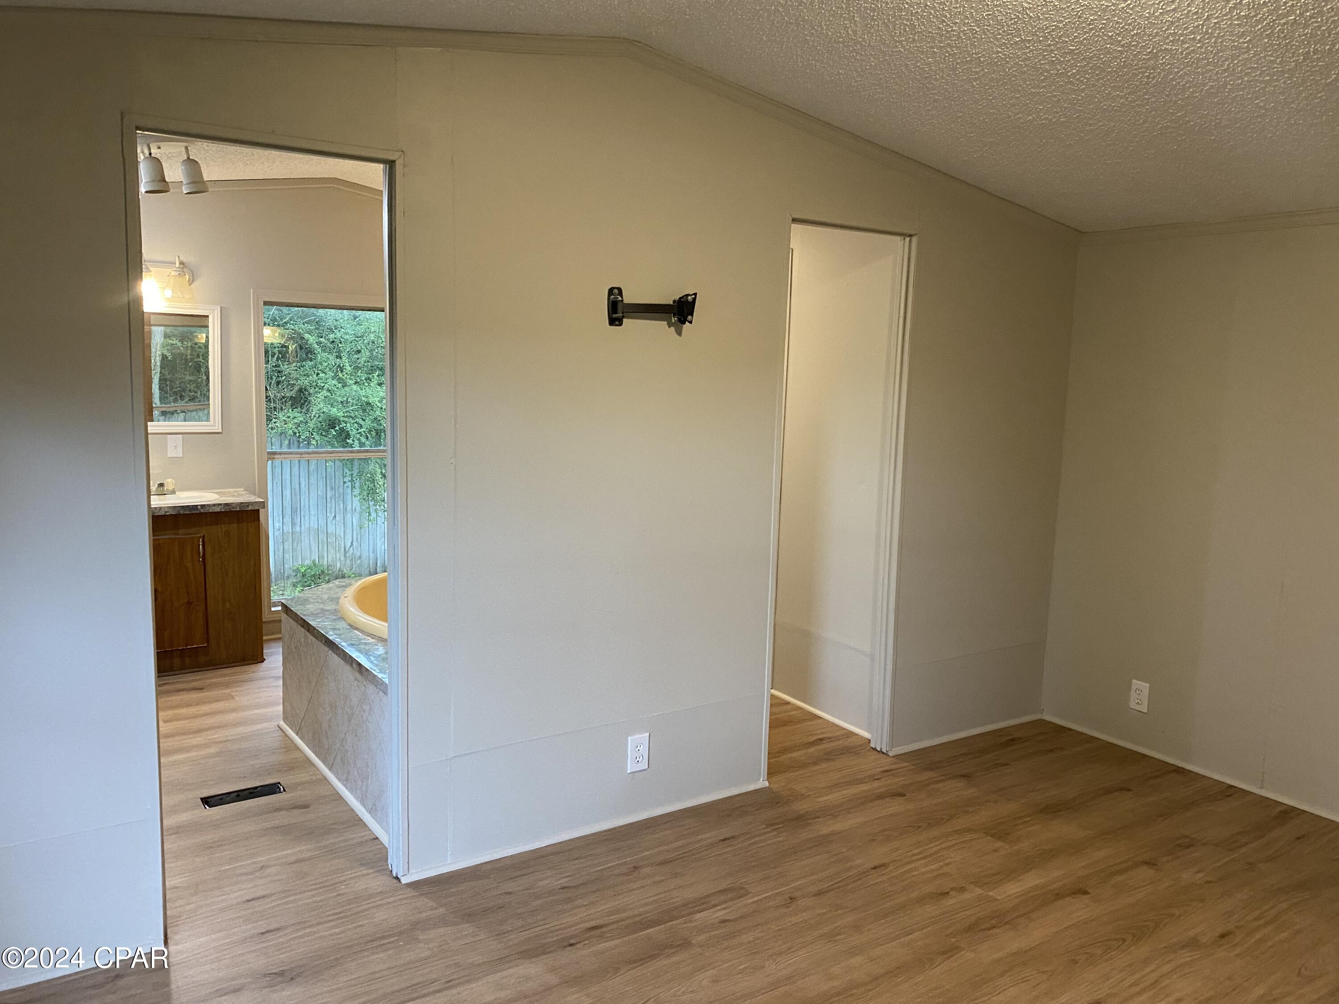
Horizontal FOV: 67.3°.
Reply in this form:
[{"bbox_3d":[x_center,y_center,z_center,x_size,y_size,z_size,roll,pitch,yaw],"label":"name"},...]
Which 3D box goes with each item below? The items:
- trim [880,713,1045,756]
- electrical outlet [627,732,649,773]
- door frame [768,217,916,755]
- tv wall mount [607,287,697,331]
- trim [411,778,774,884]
[{"bbox_3d":[1.264,0.964,4.225,0.947,0.027,0.014,-3,8,-33],"label":"trim"},{"bbox_3d":[-0.102,0.822,3.291,0.077,0.121,0.008,-3,8,-33],"label":"electrical outlet"},{"bbox_3d":[0.591,0.021,3.702,0.584,1.993,0.110,-3,8,-33],"label":"door frame"},{"bbox_3d":[-0.058,-0.588,3.064,0.245,0.121,0.110,-3,8,-33],"label":"tv wall mount"},{"bbox_3d":[-0.205,1.045,3.260,1.347,0.027,0.014,-3,8,-33],"label":"trim"}]

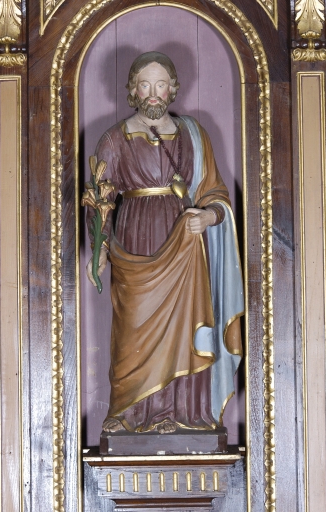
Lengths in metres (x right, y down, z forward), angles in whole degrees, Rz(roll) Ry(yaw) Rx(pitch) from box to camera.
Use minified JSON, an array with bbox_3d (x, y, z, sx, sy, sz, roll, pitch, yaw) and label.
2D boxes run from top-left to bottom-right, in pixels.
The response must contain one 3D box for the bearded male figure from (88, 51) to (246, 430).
[{"bbox_3d":[0.005,-0.038,4.553,0.475,1.160,0.290,-1,-2,2],"label":"bearded male figure"}]

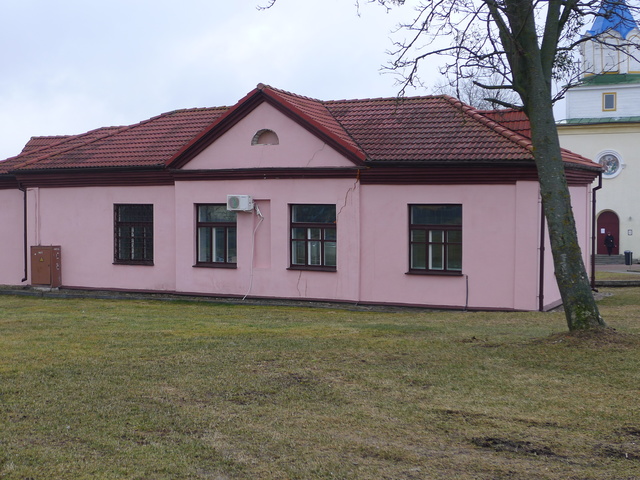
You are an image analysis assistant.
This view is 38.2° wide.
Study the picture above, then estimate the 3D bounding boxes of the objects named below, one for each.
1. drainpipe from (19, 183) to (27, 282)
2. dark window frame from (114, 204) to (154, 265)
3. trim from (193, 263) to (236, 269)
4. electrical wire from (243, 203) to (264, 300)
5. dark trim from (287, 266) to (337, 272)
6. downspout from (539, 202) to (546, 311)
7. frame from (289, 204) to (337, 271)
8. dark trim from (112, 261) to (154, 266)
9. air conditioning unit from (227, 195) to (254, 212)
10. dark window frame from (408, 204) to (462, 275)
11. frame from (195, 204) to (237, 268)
[{"bbox_3d":[-9.802,-0.248,30.613,0.130,3.300,0.280,1,2,25],"label":"drainpipe"},{"bbox_3d":[-5.767,-0.166,28.933,1.530,1.900,0.170,1,2,25],"label":"dark window frame"},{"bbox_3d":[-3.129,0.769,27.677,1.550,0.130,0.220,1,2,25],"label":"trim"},{"bbox_3d":[-1.935,0.335,26.902,0.600,2.850,0.250,1,2,25],"label":"electrical wire"},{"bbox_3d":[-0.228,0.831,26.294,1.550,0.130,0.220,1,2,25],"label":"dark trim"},{"bbox_3d":[5.640,0.343,23.453,0.130,3.000,0.140,1,2,25],"label":"downspout"},{"bbox_3d":[-0.172,-0.069,26.267,1.530,1.900,0.170,1,2,25],"label":"frame"},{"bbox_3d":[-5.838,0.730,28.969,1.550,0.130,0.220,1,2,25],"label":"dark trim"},{"bbox_3d":[-2.299,-1.076,26.877,0.760,0.450,0.310,1,2,25],"label":"air conditioning unit"},{"bbox_3d":[3.113,-0.011,24.701,1.530,1.900,0.170,1,2,25],"label":"dark window frame"},{"bbox_3d":[-3.072,-0.123,27.649,1.530,1.900,0.170,1,2,25],"label":"frame"}]

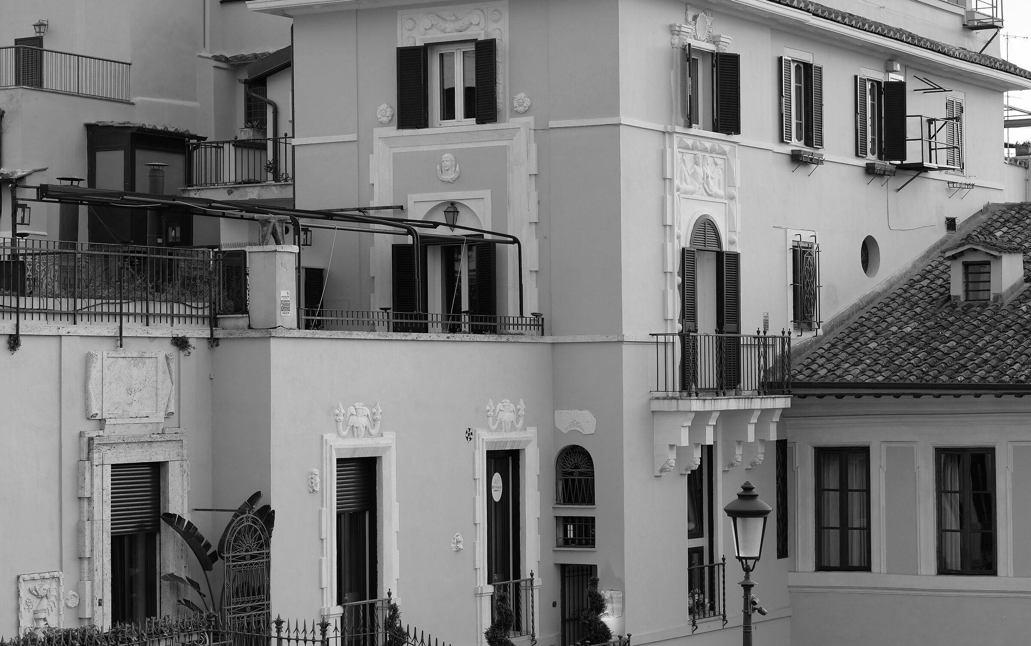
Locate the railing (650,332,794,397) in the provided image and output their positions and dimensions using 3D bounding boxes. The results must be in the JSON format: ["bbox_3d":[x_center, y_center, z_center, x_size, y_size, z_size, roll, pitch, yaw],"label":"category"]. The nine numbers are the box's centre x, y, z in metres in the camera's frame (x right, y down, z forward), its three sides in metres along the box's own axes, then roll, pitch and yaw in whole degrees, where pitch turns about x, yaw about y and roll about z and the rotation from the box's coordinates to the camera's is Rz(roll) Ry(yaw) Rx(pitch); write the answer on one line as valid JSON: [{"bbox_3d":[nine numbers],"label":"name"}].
[{"bbox_3d":[3.888,0.761,47.634,0.759,1.190,4.363,-1,-2,31],"label":"railing"}]

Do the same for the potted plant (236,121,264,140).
[{"bbox_3d":[-5.609,-4.081,54.300,0.520,0.430,0.280,-1,-2,31],"label":"potted plant"}]

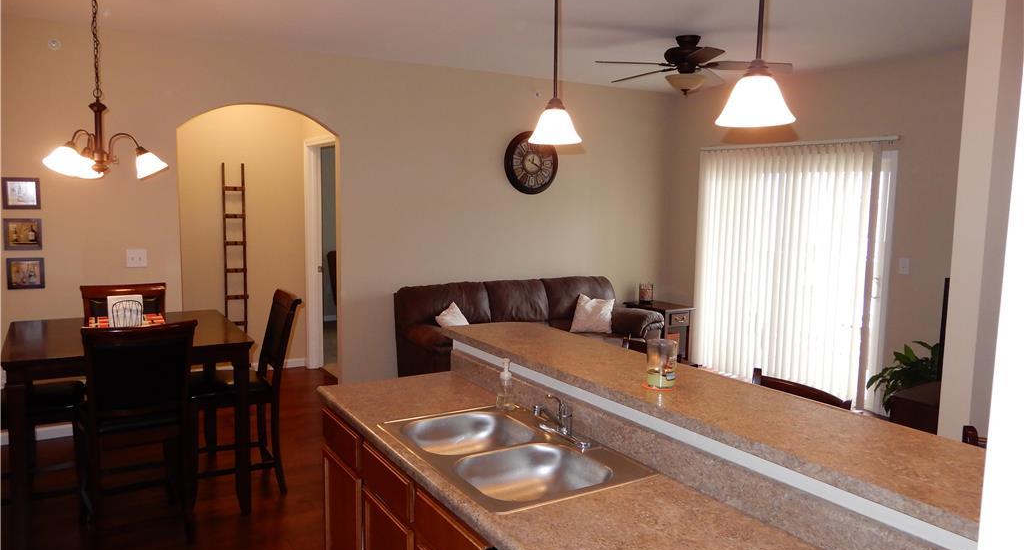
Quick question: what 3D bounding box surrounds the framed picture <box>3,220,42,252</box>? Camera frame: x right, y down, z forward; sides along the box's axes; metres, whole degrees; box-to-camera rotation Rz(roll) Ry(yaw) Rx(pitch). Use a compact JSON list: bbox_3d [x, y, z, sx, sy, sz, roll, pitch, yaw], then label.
[{"bbox_3d":[-3.179,-0.260,4.617,0.205,0.203,0.020,-3,7,-31],"label":"framed picture"}]

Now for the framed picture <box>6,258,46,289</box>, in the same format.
[{"bbox_3d":[-3.152,-0.007,4.609,0.200,0.200,0.020,-3,7,-32],"label":"framed picture"}]

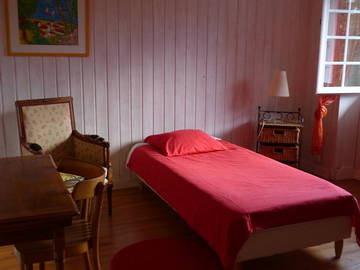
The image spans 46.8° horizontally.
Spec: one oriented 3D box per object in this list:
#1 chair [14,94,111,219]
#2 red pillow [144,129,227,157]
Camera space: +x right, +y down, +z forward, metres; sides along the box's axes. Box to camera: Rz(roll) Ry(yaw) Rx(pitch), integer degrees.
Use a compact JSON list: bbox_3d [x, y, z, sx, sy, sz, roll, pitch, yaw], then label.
[{"bbox_3d":[-1.004,0.206,3.498,0.610,0.960,0.650,-8,14,-39],"label":"chair"},{"bbox_3d":[0.060,0.065,4.029,0.663,0.148,0.514,-4,12,-25],"label":"red pillow"}]

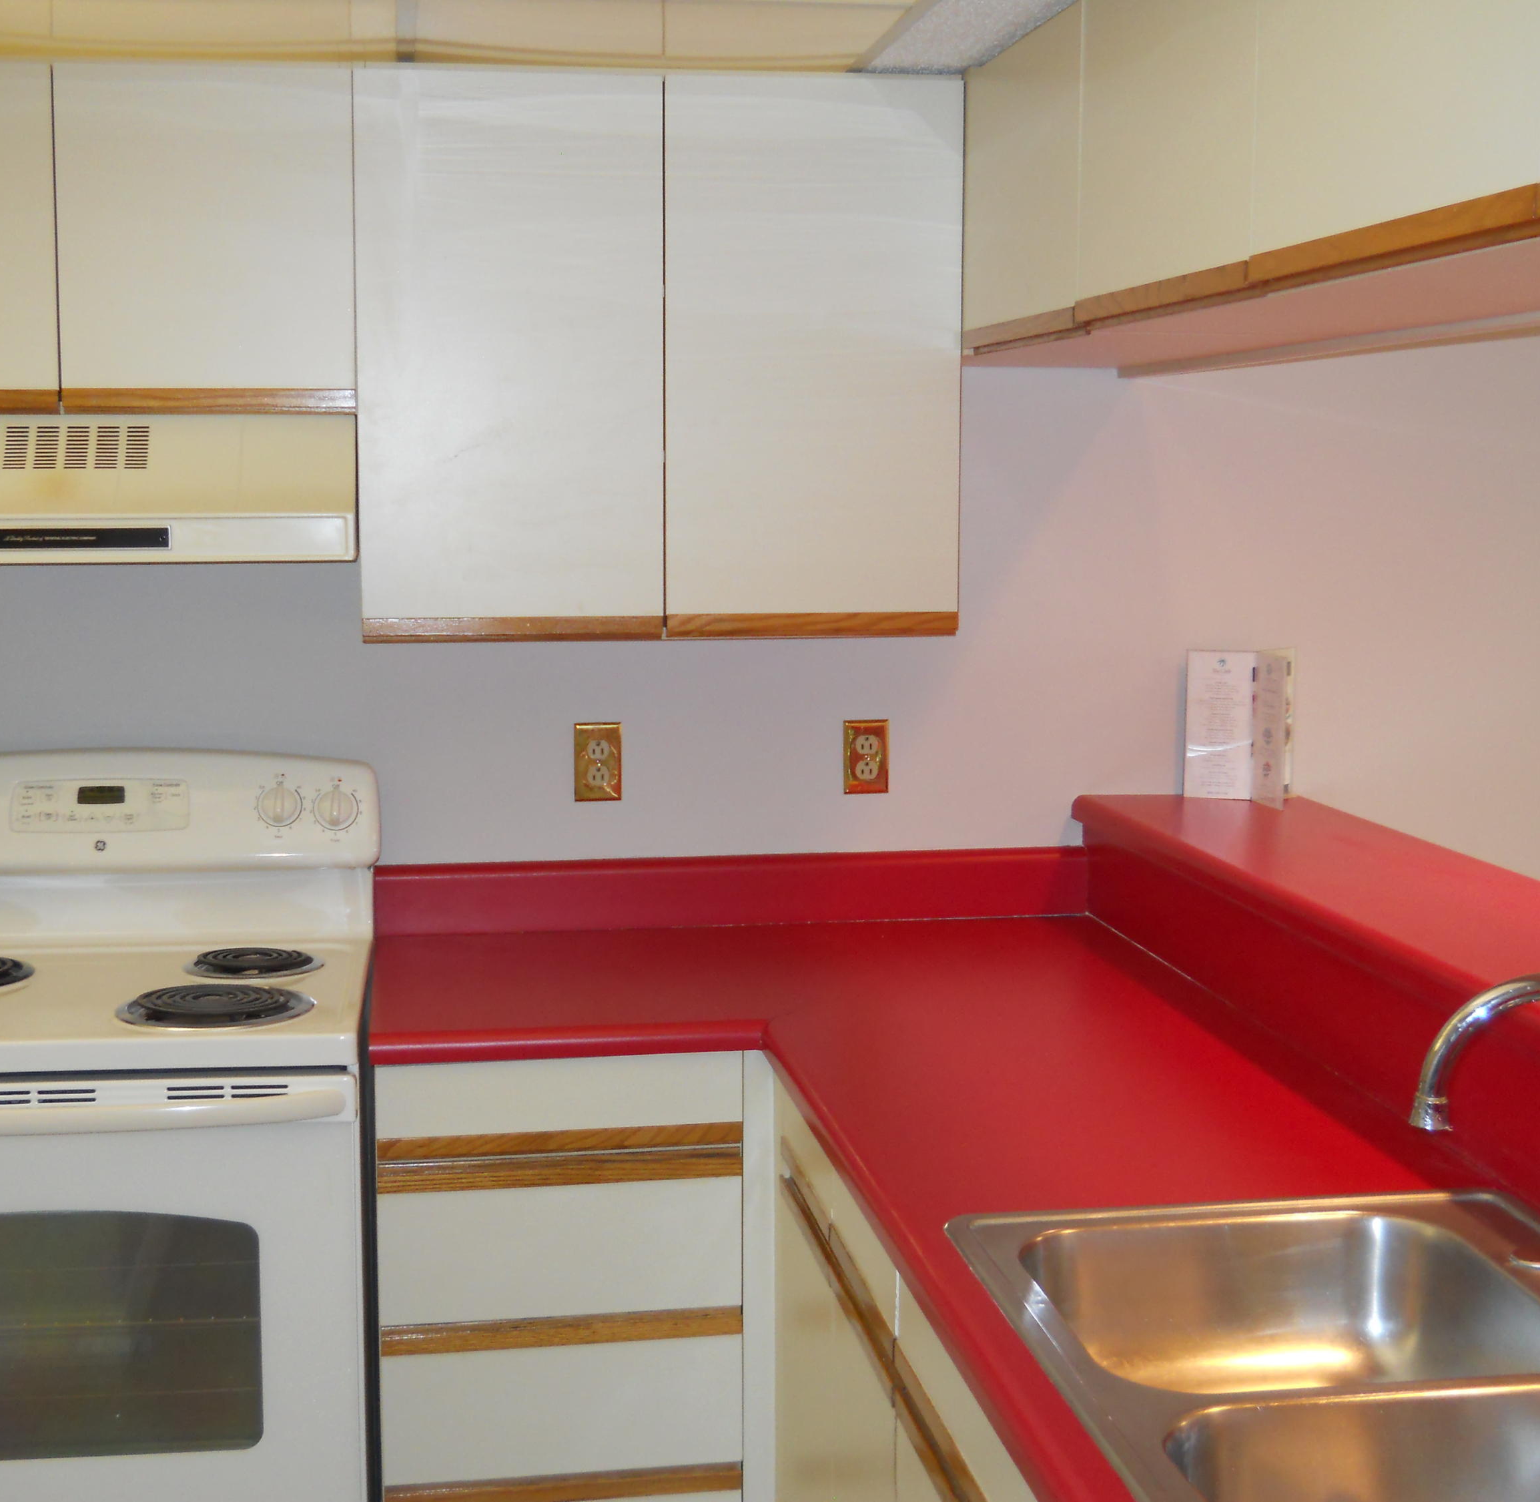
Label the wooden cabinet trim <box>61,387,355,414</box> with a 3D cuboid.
[{"bbox_3d":[-0.720,-0.448,2.743,0.376,0.032,0.022,-1,7,-9],"label":"wooden cabinet trim"}]

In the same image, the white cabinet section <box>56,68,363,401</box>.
[{"bbox_3d":[-0.746,-0.672,2.882,0.377,0.439,0.331,-1,7,-9],"label":"white cabinet section"}]

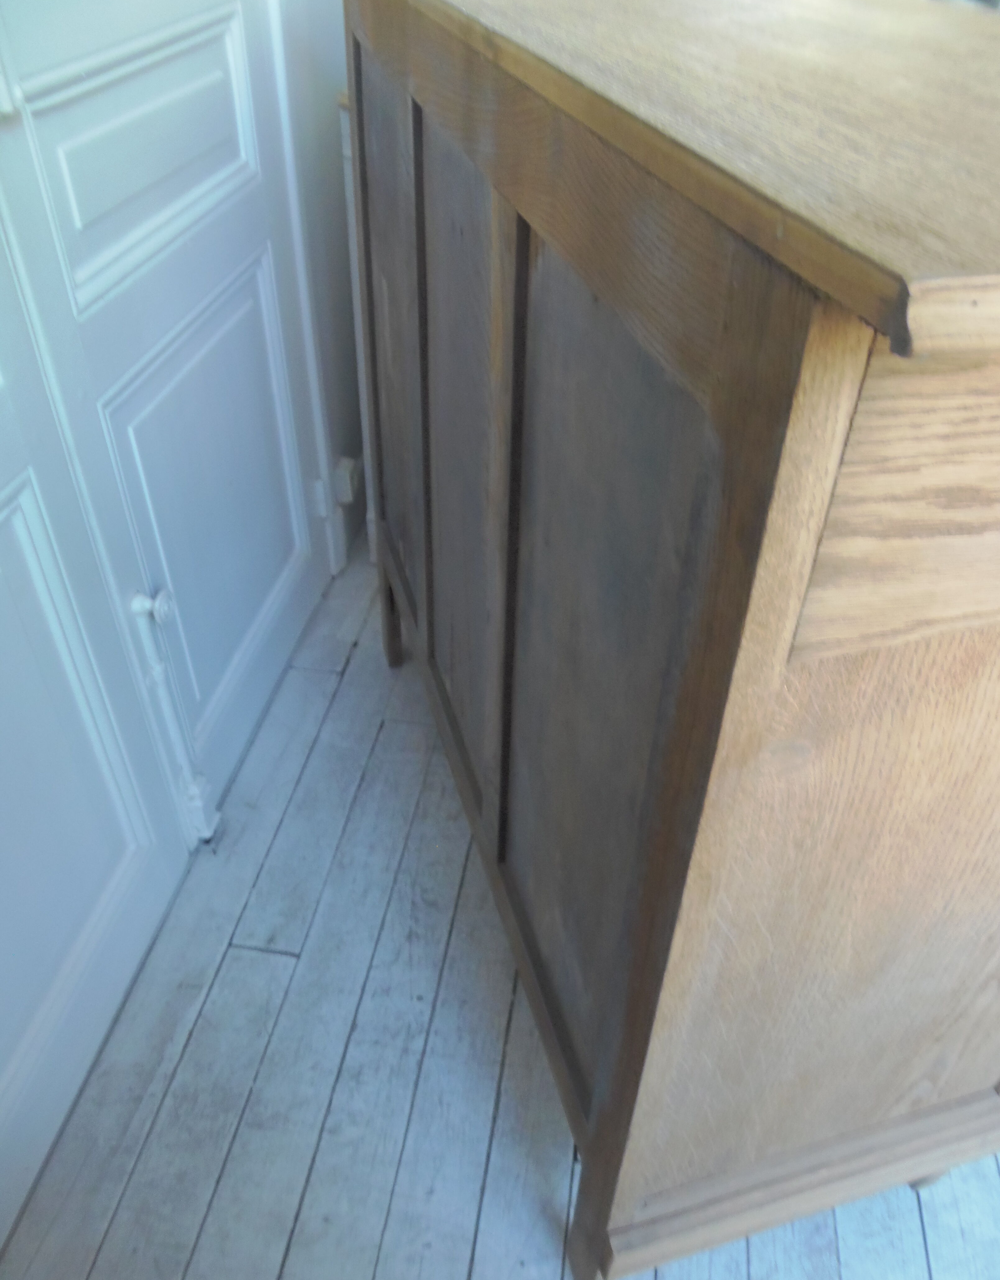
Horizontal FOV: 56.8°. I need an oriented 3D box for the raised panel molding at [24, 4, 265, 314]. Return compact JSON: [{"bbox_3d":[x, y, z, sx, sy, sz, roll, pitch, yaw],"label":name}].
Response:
[{"bbox_3d":[-0.360,-0.549,1.016,0.030,0.196,0.507,7,41,5],"label":"raised panel molding"}]

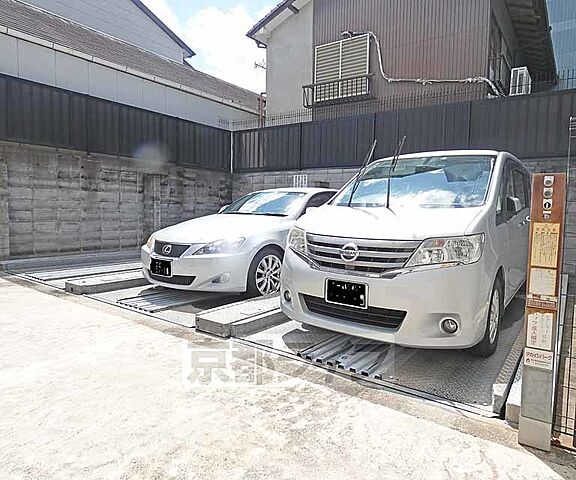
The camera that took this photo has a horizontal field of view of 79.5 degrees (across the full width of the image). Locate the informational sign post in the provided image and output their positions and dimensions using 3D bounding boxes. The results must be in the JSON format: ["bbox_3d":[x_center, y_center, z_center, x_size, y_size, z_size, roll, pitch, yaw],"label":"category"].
[{"bbox_3d":[1.204,0.343,1.642,0.140,1.290,0.090,3,5,32],"label":"informational sign post"}]

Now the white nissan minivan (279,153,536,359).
[{"bbox_3d":[1.830,-0.127,4.240,1.710,1.865,4.690,3,5,37],"label":"white nissan minivan"}]

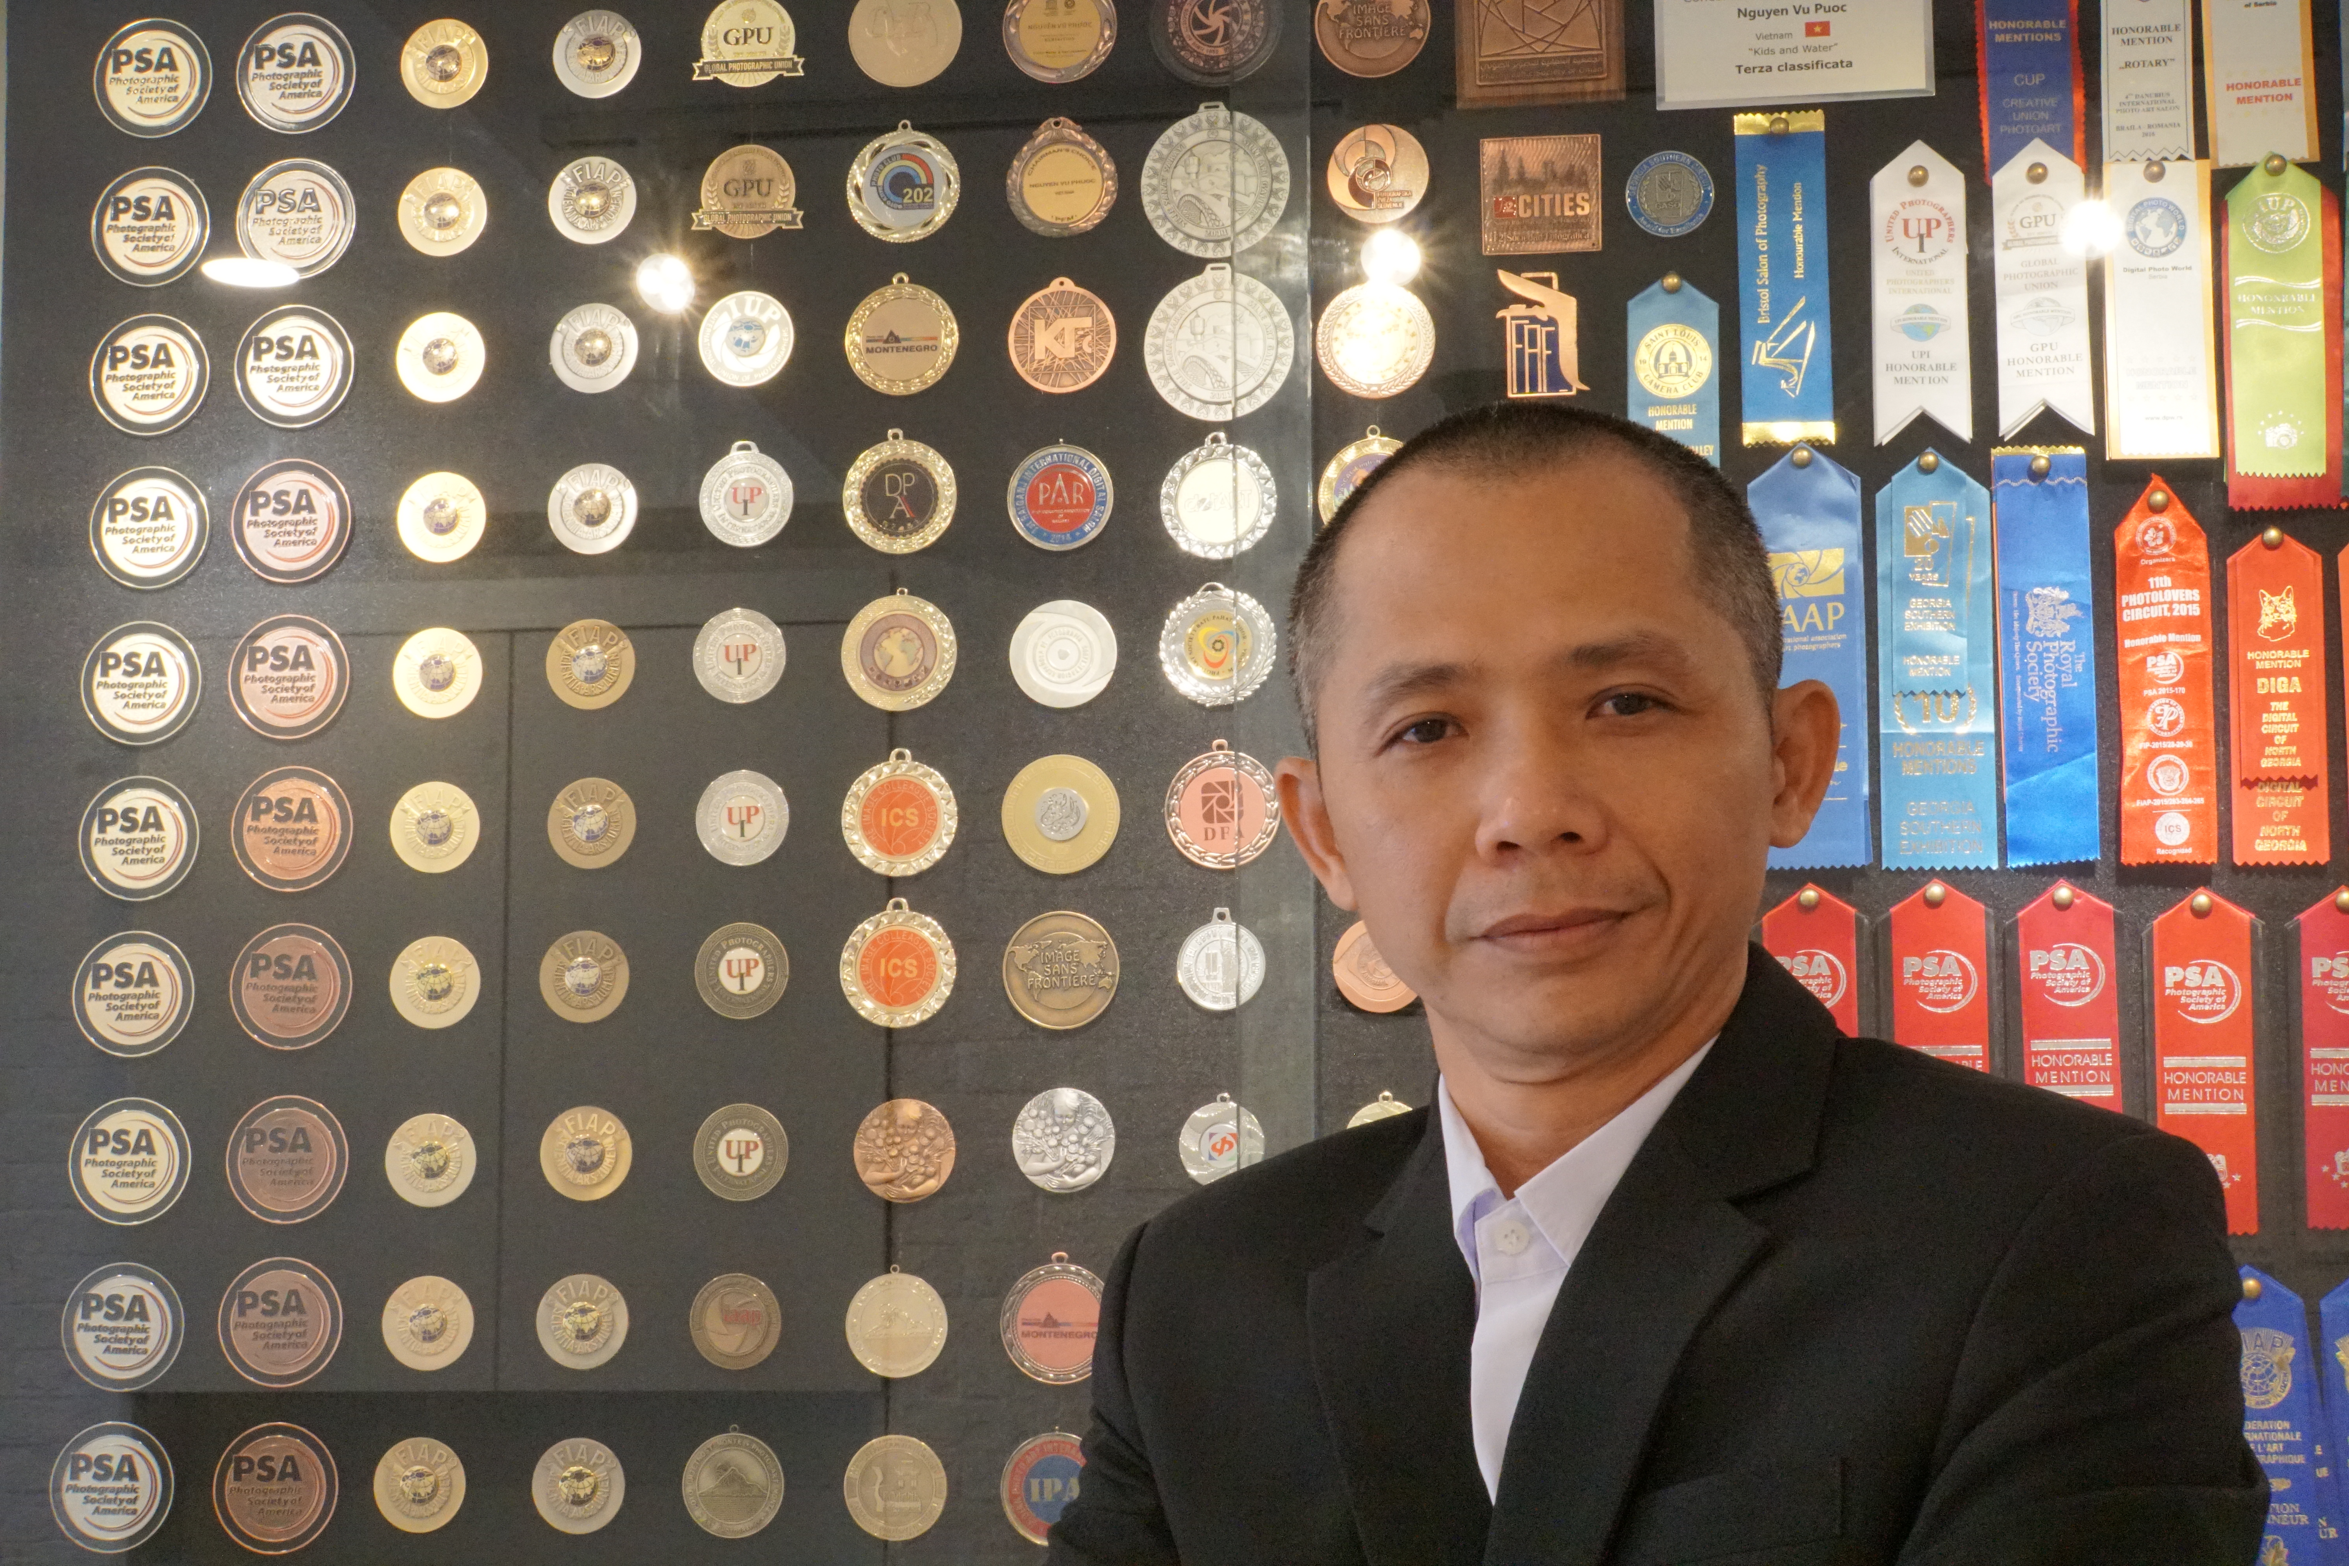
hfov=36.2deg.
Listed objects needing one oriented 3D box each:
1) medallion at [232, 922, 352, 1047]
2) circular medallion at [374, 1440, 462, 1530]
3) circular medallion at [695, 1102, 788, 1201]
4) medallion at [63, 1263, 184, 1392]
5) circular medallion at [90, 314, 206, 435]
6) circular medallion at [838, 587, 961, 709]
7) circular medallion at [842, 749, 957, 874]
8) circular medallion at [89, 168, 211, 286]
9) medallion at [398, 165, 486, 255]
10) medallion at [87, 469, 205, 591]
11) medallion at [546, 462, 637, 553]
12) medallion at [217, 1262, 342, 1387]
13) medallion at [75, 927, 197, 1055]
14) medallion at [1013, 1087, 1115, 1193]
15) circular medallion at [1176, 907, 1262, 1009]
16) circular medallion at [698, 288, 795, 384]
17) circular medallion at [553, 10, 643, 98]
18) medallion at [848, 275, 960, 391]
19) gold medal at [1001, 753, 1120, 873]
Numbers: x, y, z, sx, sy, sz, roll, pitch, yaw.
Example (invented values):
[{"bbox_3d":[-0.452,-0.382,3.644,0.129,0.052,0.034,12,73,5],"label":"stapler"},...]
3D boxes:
[{"bbox_3d":[-0.493,0.114,2.005,0.071,0.071,0.007,-1,-6,7],"label":"medallion"},{"bbox_3d":[-0.423,0.393,2.006,0.052,0.053,0.005,-1,-7,7],"label":"circular medallion"},{"bbox_3d":[-0.227,0.194,1.881,0.051,0.051,0.004,-1,-7,7],"label":"circular medallion"},{"bbox_3d":[-0.576,0.298,1.961,0.070,0.070,0.007,-1,-7,7],"label":"medallion"},{"bbox_3d":[-0.573,-0.229,2.004,0.067,0.068,0.006,-1,-6,7],"label":"circular medallion"},{"bbox_3d":[-0.156,-0.075,2.025,0.067,0.068,0.005,-1,-7,7],"label":"circular medallion"},{"bbox_3d":[-0.155,0.016,2.014,0.066,0.072,0.005,-1,-7,7],"label":"circular medallion"},{"bbox_3d":[-0.575,-0.313,2.013,0.067,0.068,0.006,-1,-6,7],"label":"circular medallion"},{"bbox_3d":[-0.407,-0.319,1.992,0.050,0.050,0.007,-1,-6,7],"label":"medallion"},{"bbox_3d":[-0.575,-0.143,2.011,0.070,0.070,0.007,-1,-7,7],"label":"medallion"},{"bbox_3d":[-0.313,-0.148,1.931,0.050,0.050,0.005,-1,-7,7],"label":"medallion"},{"bbox_3d":[-0.506,0.306,2.025,0.073,0.070,0.008,-1,-7,7],"label":"medallion"},{"bbox_3d":[-0.597,0.121,2.058,0.072,0.072,0.008,-1,-7,7],"label":"medallion"},{"bbox_3d":[-0.057,0.186,1.860,0.054,0.055,0.004,-1,-7,7],"label":"medallion"},{"bbox_3d":[0.025,0.093,1.915,0.047,0.054,0.004,-1,-7,7],"label":"circular medallion"},{"bbox_3d":[-0.234,-0.245,1.964,0.053,0.053,0.005,-1,-6,7],"label":"circular medallion"},{"bbox_3d":[-0.328,-0.414,2.042,0.052,0.052,0.005,-1,-6,7],"label":"circular medallion"},{"bbox_3d":[-0.146,-0.240,1.921,0.062,0.067,0.004,-1,-7,7],"label":"medallion"},{"bbox_3d":[-0.062,0.017,1.961,0.066,0.066,0.005,-1,-6,7],"label":"gold medal"}]

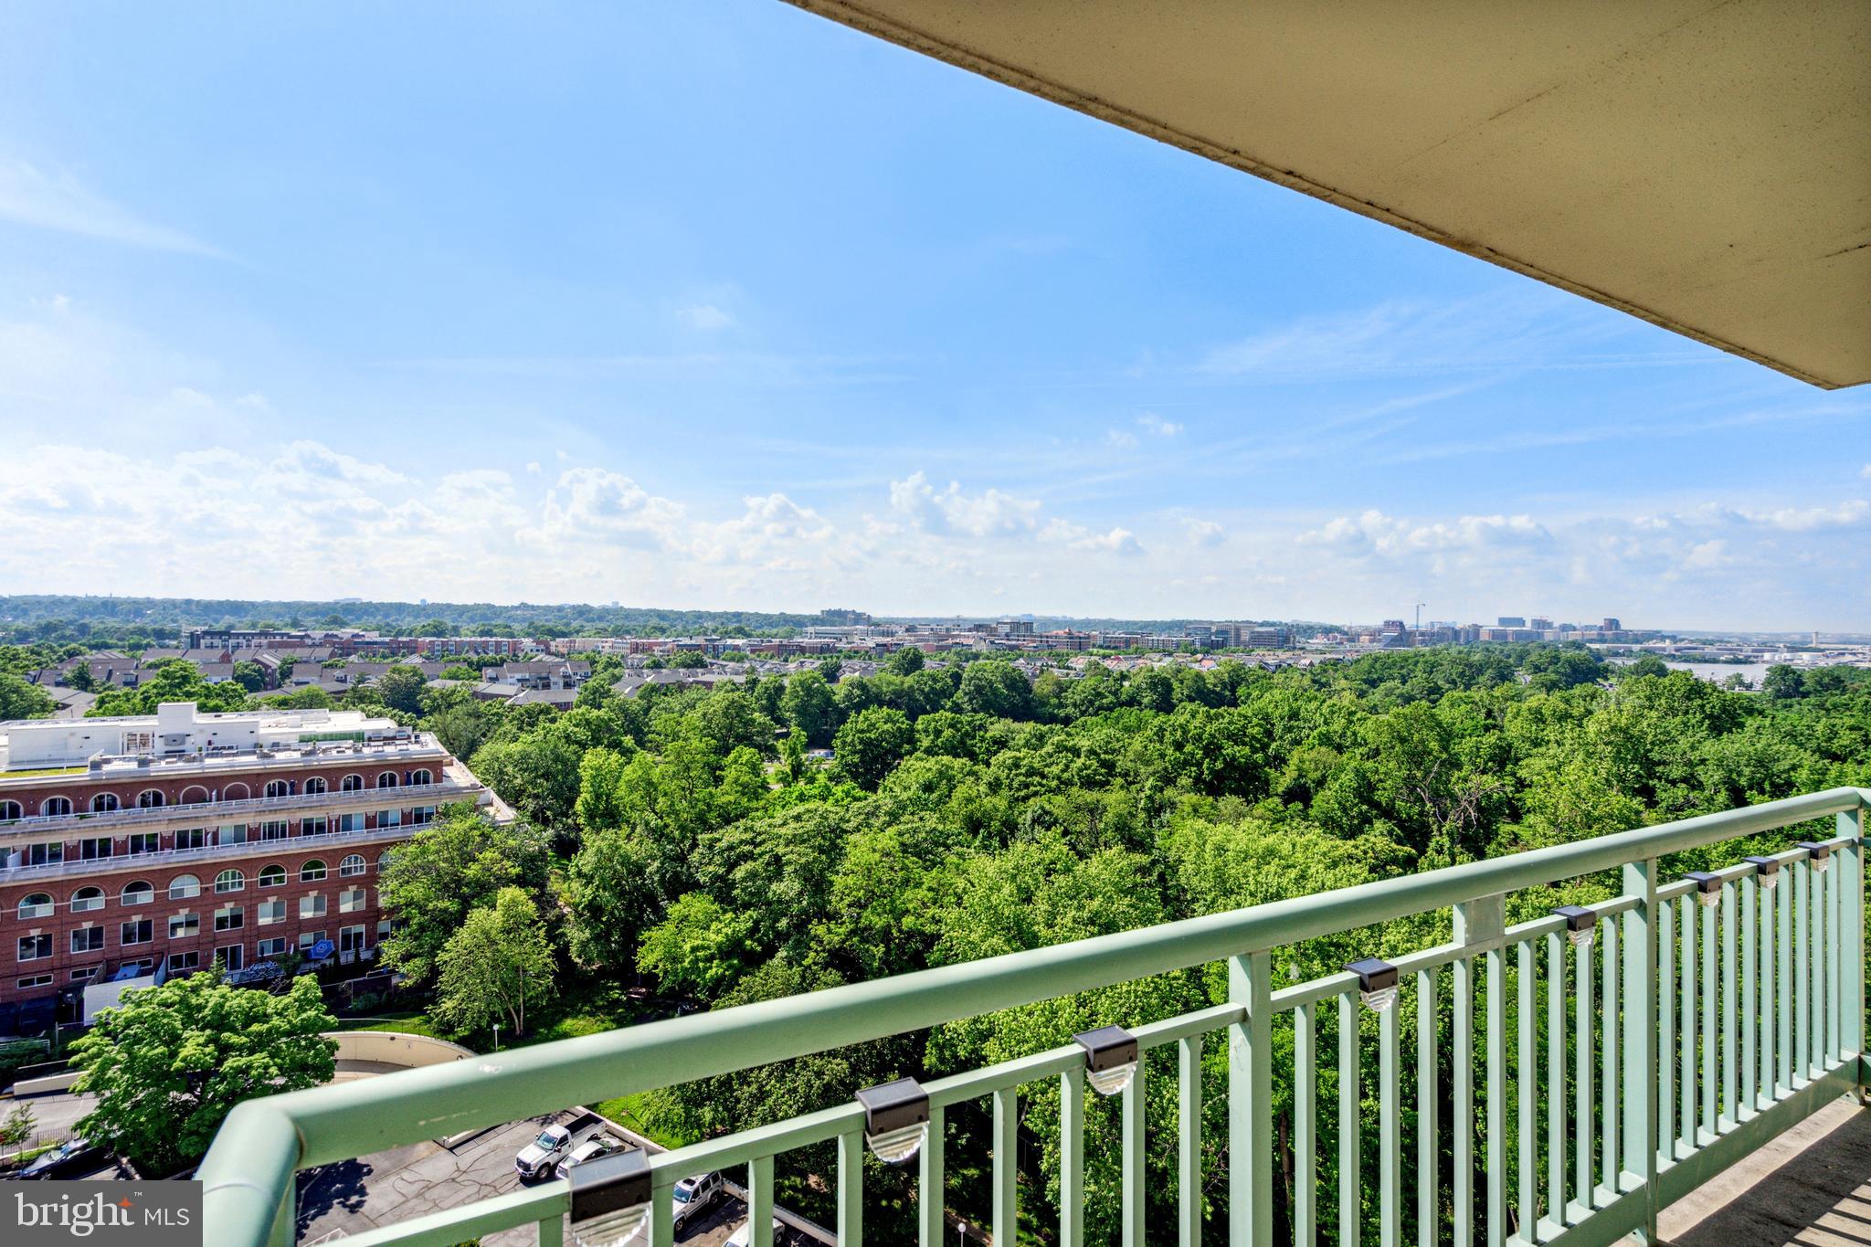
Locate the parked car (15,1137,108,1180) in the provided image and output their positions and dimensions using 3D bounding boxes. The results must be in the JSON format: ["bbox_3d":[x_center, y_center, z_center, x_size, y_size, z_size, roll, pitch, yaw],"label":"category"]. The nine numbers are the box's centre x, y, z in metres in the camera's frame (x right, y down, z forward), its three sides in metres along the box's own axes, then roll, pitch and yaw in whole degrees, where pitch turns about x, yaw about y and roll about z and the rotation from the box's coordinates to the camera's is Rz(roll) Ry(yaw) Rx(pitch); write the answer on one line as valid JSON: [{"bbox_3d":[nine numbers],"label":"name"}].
[{"bbox_3d":[-55.380,34.290,53.750,1.850,1.480,4.850,0,0,41],"label":"parked car"}]

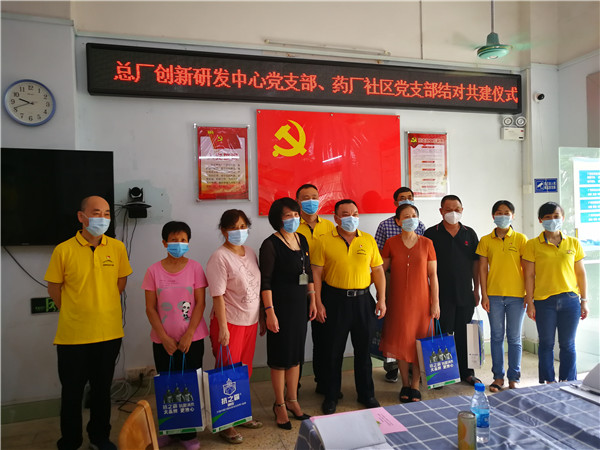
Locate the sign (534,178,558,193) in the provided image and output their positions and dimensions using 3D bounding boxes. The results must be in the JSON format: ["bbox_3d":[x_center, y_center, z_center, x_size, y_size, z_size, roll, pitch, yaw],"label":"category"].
[{"bbox_3d":[2.641,-0.418,5.014,0.297,0.148,0.008,-4,1,-15],"label":"sign"}]

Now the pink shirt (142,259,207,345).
[{"bbox_3d":[-0.831,0.494,3.130,0.420,0.550,0.250,-1,0,-16],"label":"pink shirt"}]

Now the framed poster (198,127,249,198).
[{"bbox_3d":[-0.689,-0.556,4.231,0.464,0.664,0.020,-1,0,-15],"label":"framed poster"}]

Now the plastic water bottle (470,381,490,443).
[{"bbox_3d":[0.578,0.597,1.499,0.060,0.178,0.060,-1,1,20],"label":"plastic water bottle"}]

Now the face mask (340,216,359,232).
[{"bbox_3d":[0.387,-0.004,3.600,0.137,0.117,0.080,-1,0,-21],"label":"face mask"}]

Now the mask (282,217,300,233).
[{"bbox_3d":[-0.059,0.003,3.400,0.137,0.114,0.080,-1,0,-29],"label":"mask"}]

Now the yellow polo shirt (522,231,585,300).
[{"bbox_3d":[2.117,0.342,3.900,0.480,0.575,0.260,-1,1,18],"label":"yellow polo shirt"}]

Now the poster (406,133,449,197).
[{"bbox_3d":[1.310,-0.596,4.768,0.462,0.679,0.020,-1,0,-15],"label":"poster"}]

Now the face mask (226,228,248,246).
[{"bbox_3d":[-0.416,0.086,3.180,0.137,0.111,0.080,-1,0,-31],"label":"face mask"}]

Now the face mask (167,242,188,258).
[{"bbox_3d":[-0.782,0.164,3.000,0.145,0.105,0.080,-1,1,-24],"label":"face mask"}]

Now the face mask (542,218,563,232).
[{"bbox_3d":[2.069,0.006,3.830,0.152,0.112,0.085,-1,1,15],"label":"face mask"}]

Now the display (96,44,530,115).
[{"bbox_3d":[0.291,-1.333,4.438,4.237,0.403,0.090,-1,1,-15],"label":"display"}]

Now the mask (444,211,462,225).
[{"bbox_3d":[1.320,-0.060,4.030,0.150,0.112,0.090,-1,1,8],"label":"mask"}]

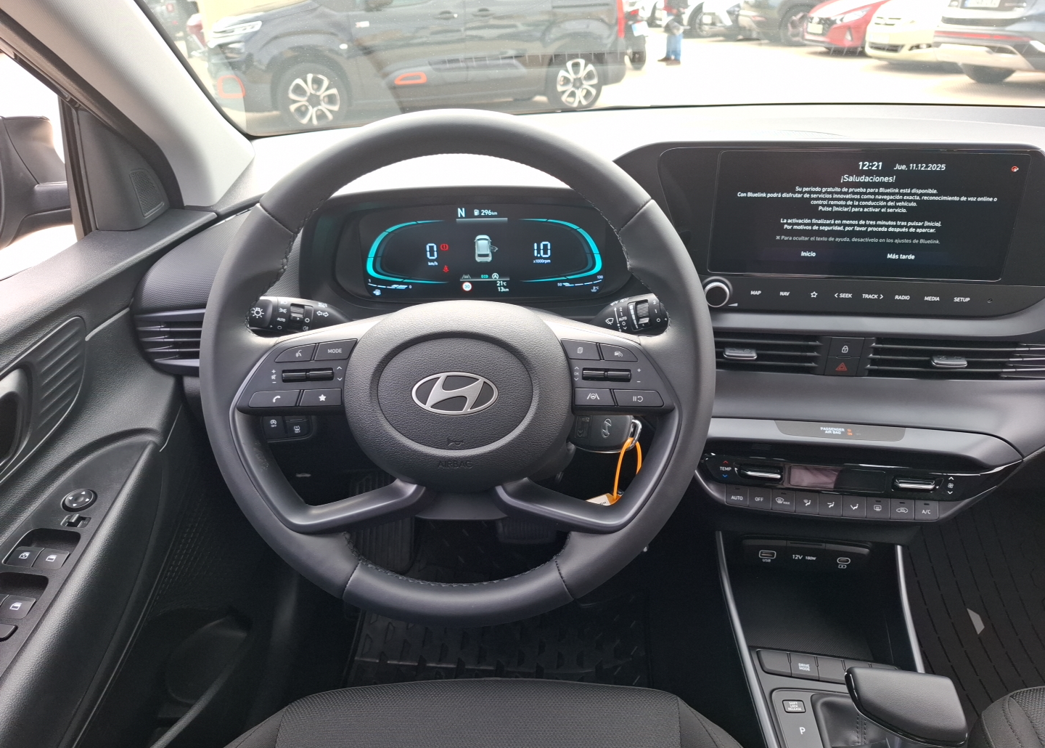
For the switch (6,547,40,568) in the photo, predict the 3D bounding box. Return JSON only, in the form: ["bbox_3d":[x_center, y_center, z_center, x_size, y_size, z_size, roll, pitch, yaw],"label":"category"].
[{"bbox_3d":[-0.380,0.139,0.528,0.021,0.010,0.021,8,38,-4],"label":"switch"}]

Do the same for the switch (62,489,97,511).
[{"bbox_3d":[-0.367,0.105,0.576,0.025,0.009,0.025,8,38,-4],"label":"switch"}]

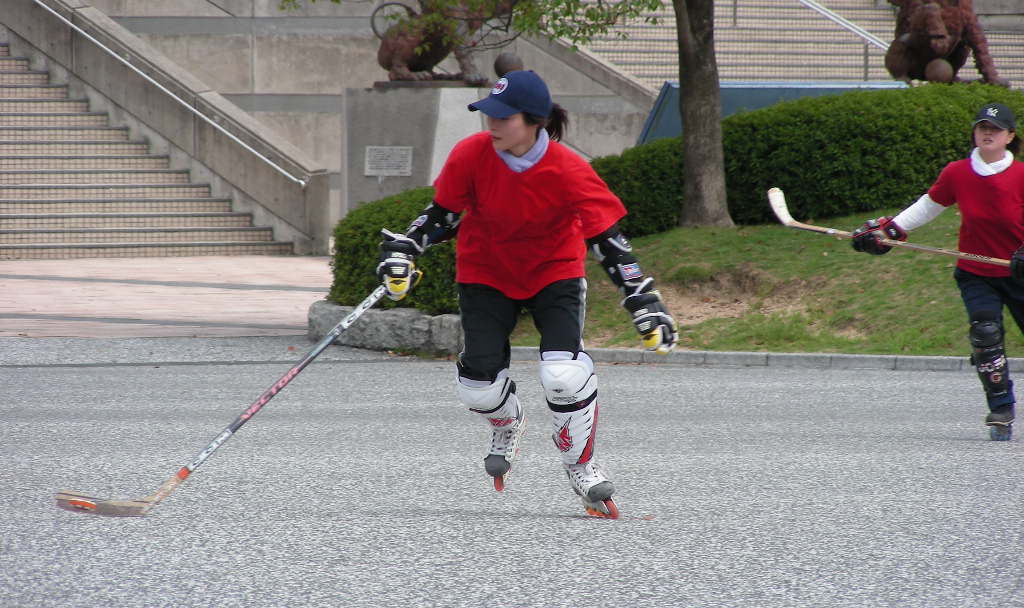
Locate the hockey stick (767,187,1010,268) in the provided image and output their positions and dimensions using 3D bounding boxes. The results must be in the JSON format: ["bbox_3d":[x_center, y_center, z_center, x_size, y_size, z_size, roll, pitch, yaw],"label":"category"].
[{"bbox_3d":[1.688,-0.311,39.710,1.494,0.070,0.259,11,-38,-32],"label":"hockey stick"}]

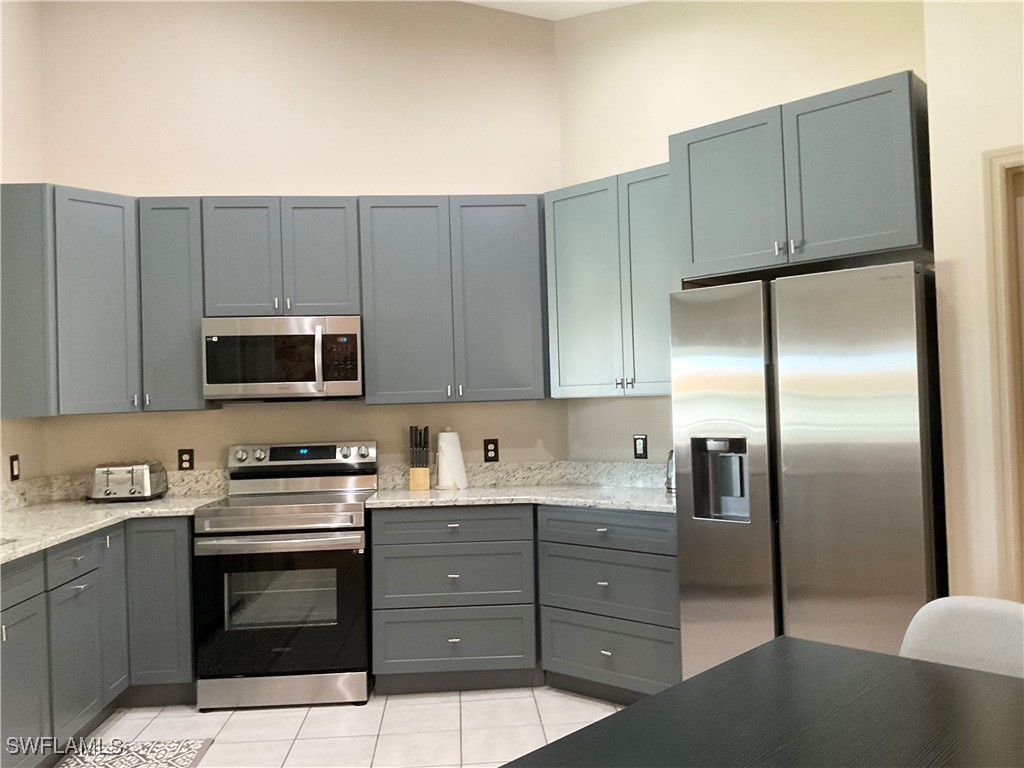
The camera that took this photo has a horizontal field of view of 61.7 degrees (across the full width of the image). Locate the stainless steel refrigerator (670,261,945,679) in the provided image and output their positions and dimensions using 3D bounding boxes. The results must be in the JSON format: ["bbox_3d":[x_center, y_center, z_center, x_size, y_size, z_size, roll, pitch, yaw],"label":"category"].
[{"bbox_3d":[1.226,0.496,3.315,0.910,1.770,0.730,-3,-2,42],"label":"stainless steel refrigerator"}]

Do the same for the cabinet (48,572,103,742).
[{"bbox_3d":[-1.732,1.060,3.397,0.030,0.577,0.414,-2,-1,-2],"label":"cabinet"}]

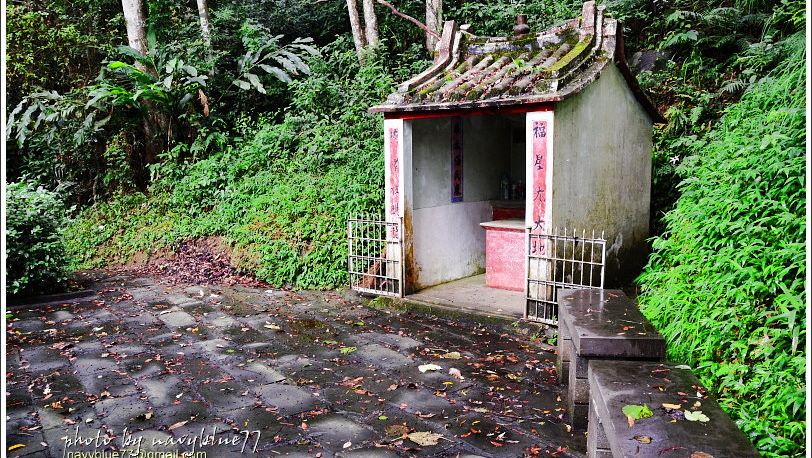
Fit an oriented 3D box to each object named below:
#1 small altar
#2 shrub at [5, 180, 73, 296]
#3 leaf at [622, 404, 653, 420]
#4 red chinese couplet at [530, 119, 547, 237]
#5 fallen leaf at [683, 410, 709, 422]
[{"bbox_3d":[1.217,0.285,6.471,0.660,0.670,0.550,5,9,40],"label":"small altar"},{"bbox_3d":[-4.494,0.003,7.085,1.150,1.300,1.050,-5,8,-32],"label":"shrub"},{"bbox_3d":[0.922,0.722,2.413,0.119,0.020,0.130,-1,7,-5],"label":"leaf"},{"bbox_3d":[1.115,-0.336,5.111,0.133,1.120,0.015,5,9,40],"label":"red chinese couplet"},{"bbox_3d":[1.132,0.728,2.371,0.086,0.013,0.101,0,7,8],"label":"fallen leaf"}]

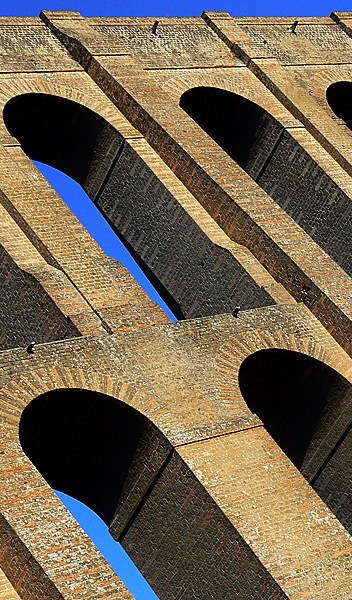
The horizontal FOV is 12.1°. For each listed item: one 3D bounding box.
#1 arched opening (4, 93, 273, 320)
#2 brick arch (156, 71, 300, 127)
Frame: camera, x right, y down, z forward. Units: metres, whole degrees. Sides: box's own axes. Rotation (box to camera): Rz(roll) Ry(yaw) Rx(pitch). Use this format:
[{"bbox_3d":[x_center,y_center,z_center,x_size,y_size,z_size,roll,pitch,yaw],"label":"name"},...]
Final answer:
[{"bbox_3d":[-3.371,-3.343,79.646,6.530,16.110,4.000,-9,-41,-42],"label":"arched opening"},{"bbox_3d":[1.398,-9.173,90.673,8.360,4.860,3.960,-9,-41,-42],"label":"brick arch"}]

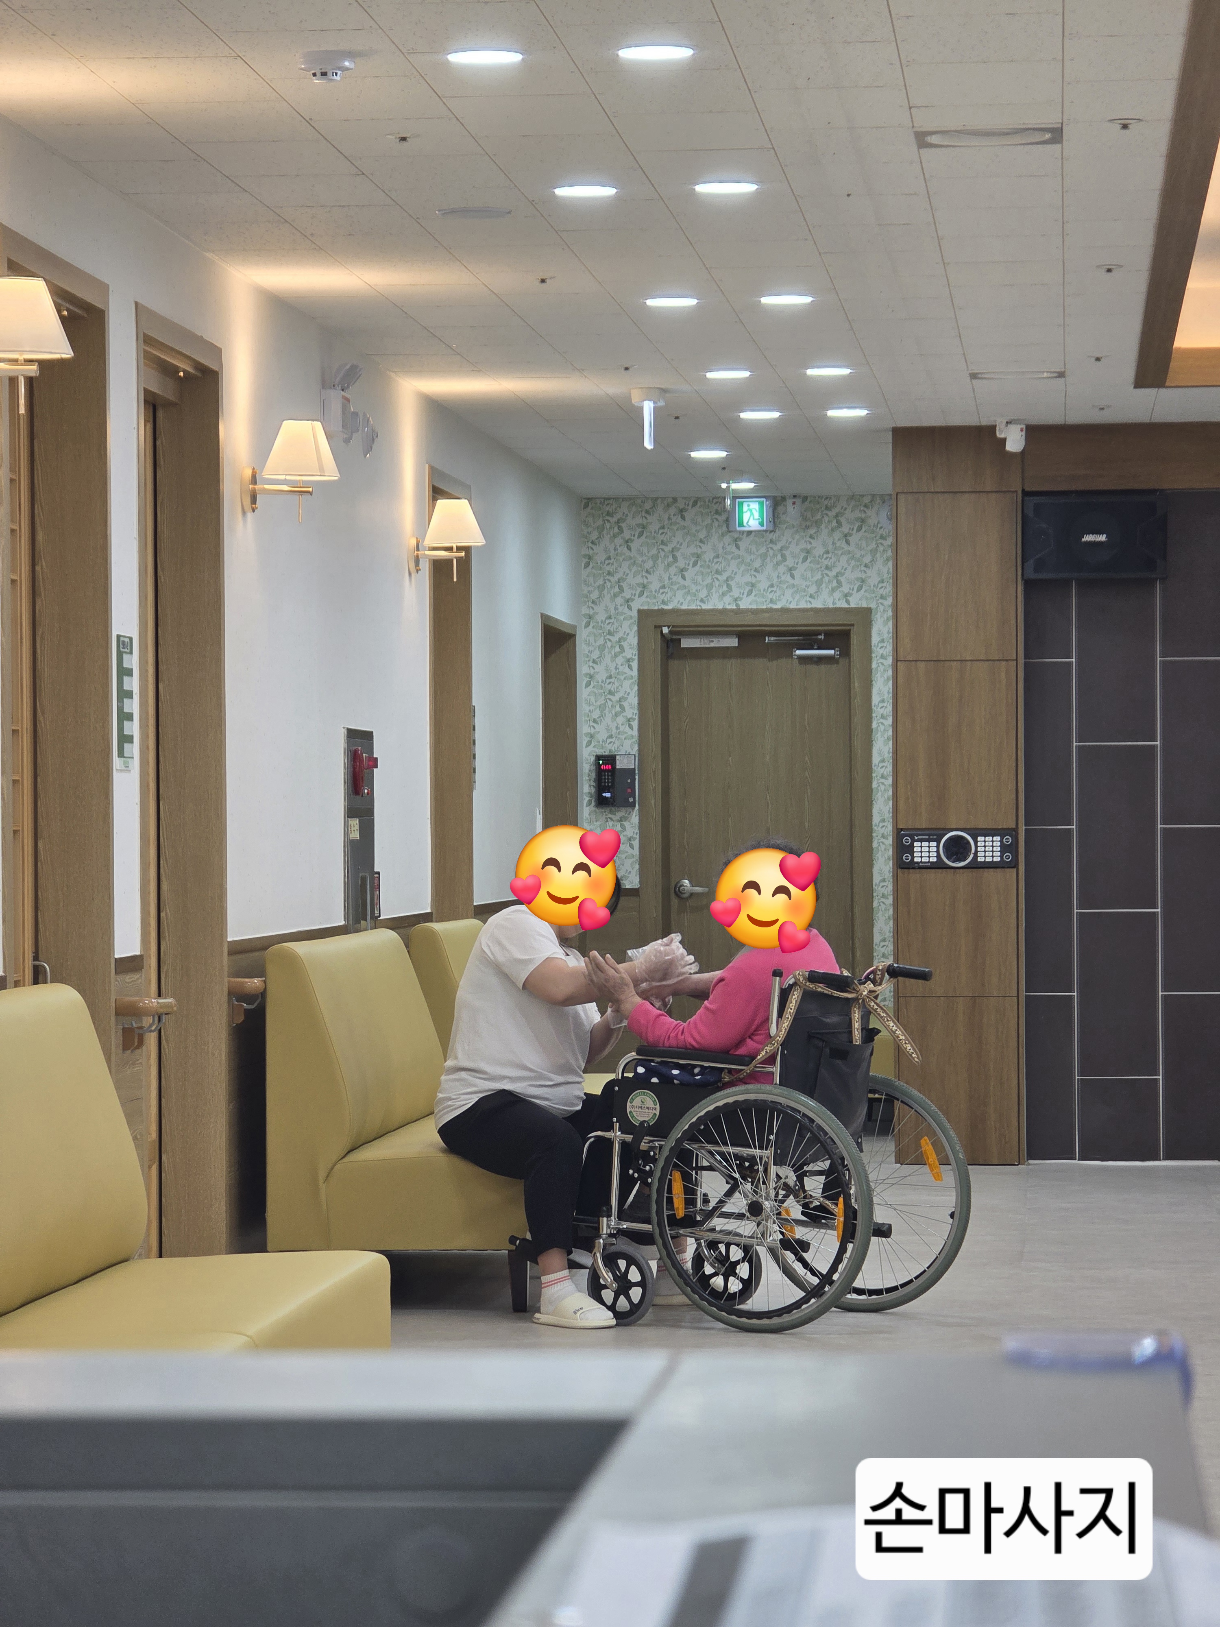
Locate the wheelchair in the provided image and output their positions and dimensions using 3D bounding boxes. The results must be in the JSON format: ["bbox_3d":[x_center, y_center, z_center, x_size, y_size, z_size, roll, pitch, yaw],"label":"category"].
[{"bbox_3d":[0.305,0.811,13.421,1.060,0.885,0.650,0,0,29],"label":"wheelchair"}]

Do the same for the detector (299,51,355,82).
[{"bbox_3d":[-0.531,-1.403,10.167,0.103,0.047,0.103,0,0,5],"label":"detector"}]

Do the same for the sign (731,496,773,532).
[{"bbox_3d":[0.616,-1.304,23.550,0.195,0.150,0.040,0,0,5],"label":"sign"}]

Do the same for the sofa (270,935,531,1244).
[{"bbox_3d":[-0.454,0.797,14.528,0.659,0.930,1.900,0,0,5],"label":"sofa"}]

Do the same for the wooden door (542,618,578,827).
[{"bbox_3d":[-0.265,0.239,22.733,0.150,2.106,1.450,0,0,5],"label":"wooden door"}]

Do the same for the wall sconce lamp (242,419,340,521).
[{"bbox_3d":[-0.835,-0.903,14.206,0.245,0.265,0.205,0,0,5],"label":"wall sconce lamp"}]

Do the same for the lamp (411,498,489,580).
[{"bbox_3d":[-0.530,-0.899,17.682,0.245,0.268,0.205,0,0,5],"label":"lamp"}]

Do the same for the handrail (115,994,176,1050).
[{"bbox_3d":[-1.066,0.477,12.436,0.095,0.130,0.280,0,0,5],"label":"handrail"}]

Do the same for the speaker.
[{"bbox_3d":[1.750,-0.992,19.480,0.520,0.305,0.290,0,0,5],"label":"speaker"}]

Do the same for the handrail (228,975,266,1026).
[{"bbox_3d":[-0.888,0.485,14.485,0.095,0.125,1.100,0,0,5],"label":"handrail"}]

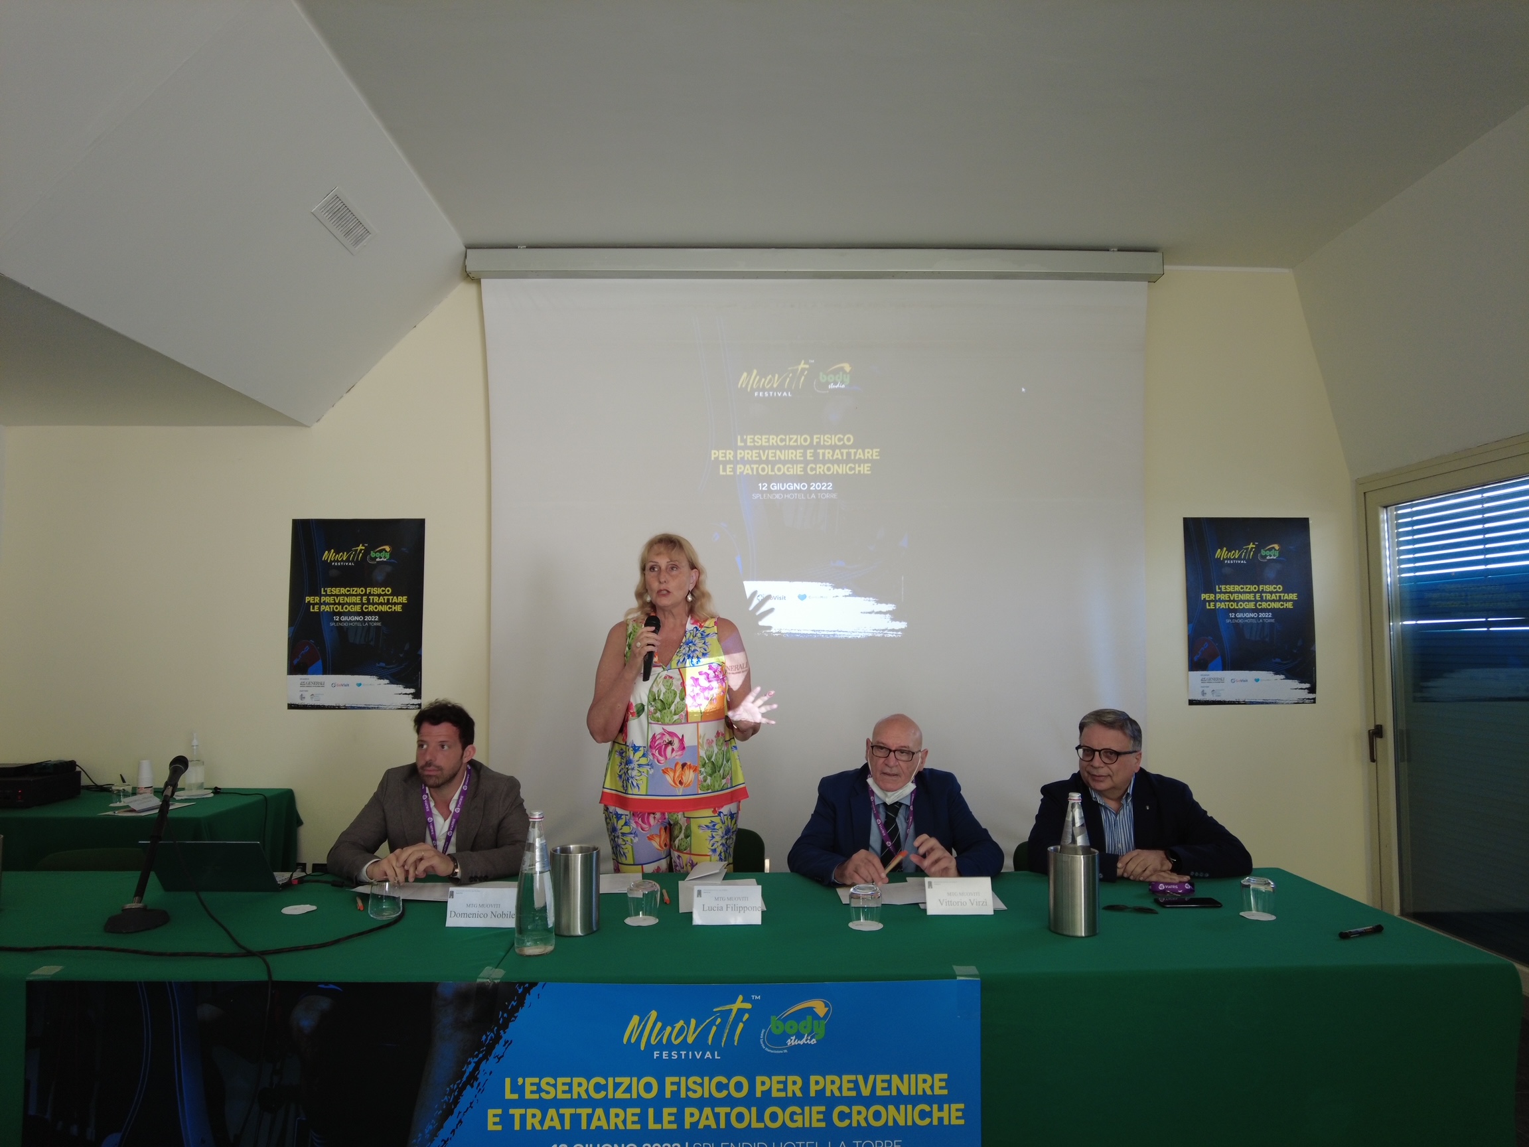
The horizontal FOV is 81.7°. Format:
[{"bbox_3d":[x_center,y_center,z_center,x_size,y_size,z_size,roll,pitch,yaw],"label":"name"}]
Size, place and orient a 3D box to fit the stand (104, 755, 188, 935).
[{"bbox_3d":[-1.511,0.647,2.154,0.138,0.387,0.163,0,-3,-1],"label":"stand"}]

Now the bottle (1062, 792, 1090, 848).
[{"bbox_3d":[0.731,0.668,2.070,0.087,0.305,0.087,0,-3,-1],"label":"bottle"}]

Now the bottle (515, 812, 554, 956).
[{"bbox_3d":[-0.504,0.677,1.950,0.087,0.297,0.087,0,-3,-1],"label":"bottle"}]

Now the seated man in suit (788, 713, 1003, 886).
[{"bbox_3d":[0.382,1.018,2.651,0.616,1.197,0.780,0,-3,-1],"label":"seated man in suit"}]

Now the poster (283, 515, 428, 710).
[{"bbox_3d":[-1.810,0.179,3.921,0.594,0.841,0.010,0,-3,-1],"label":"poster"}]

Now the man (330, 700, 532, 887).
[{"bbox_3d":[-0.972,0.995,2.626,0.566,1.248,0.780,0,-3,5],"label":"man"}]

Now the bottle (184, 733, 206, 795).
[{"bbox_3d":[-2.425,0.806,3.771,0.080,0.241,0.080,0,-4,-7],"label":"bottle"}]

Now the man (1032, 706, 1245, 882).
[{"bbox_3d":[1.098,1.012,2.666,0.655,1.208,0.780,-1,-4,7],"label":"man"}]

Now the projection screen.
[{"bbox_3d":[0.241,0.039,3.890,2.983,2.720,0.030,0,-3,-1],"label":"projection screen"}]

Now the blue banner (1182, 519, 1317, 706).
[{"bbox_3d":[2.201,0.169,4.002,0.594,0.841,0.010,0,-3,-1],"label":"blue banner"}]

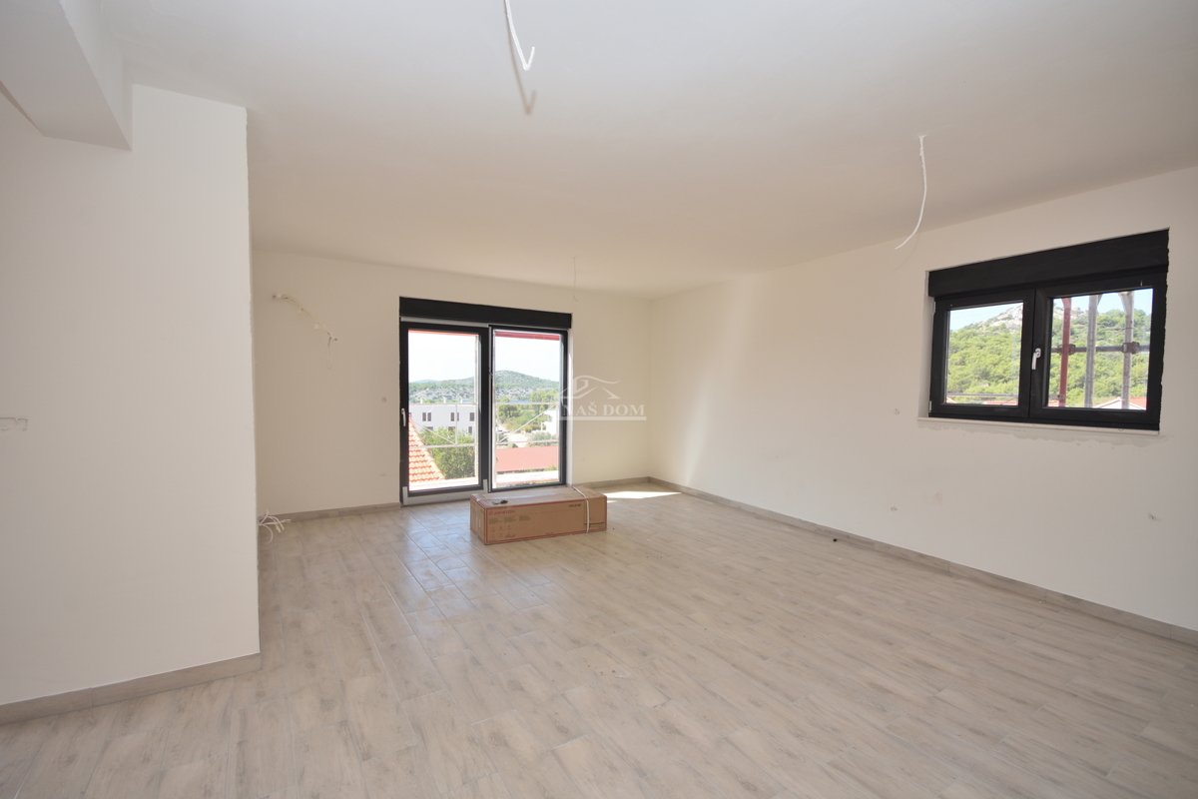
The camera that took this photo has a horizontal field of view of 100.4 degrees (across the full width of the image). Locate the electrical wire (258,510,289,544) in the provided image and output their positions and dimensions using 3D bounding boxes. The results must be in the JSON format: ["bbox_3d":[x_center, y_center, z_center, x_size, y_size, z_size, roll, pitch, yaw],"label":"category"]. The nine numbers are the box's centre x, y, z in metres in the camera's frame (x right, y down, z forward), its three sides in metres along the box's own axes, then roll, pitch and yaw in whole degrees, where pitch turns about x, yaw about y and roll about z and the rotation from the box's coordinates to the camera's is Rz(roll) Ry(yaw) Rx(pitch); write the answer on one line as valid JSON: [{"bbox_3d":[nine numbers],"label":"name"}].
[{"bbox_3d":[-2.917,1.121,4.474,0.240,0.250,0.270,0,2,-30],"label":"electrical wire"}]

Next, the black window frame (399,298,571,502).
[{"bbox_3d":[-1.354,0.043,6.219,2.143,2.362,0.170,0,2,-31],"label":"black window frame"}]

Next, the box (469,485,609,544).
[{"bbox_3d":[-0.575,1.098,4.824,1.180,0.328,0.552,0,2,-27],"label":"box"}]

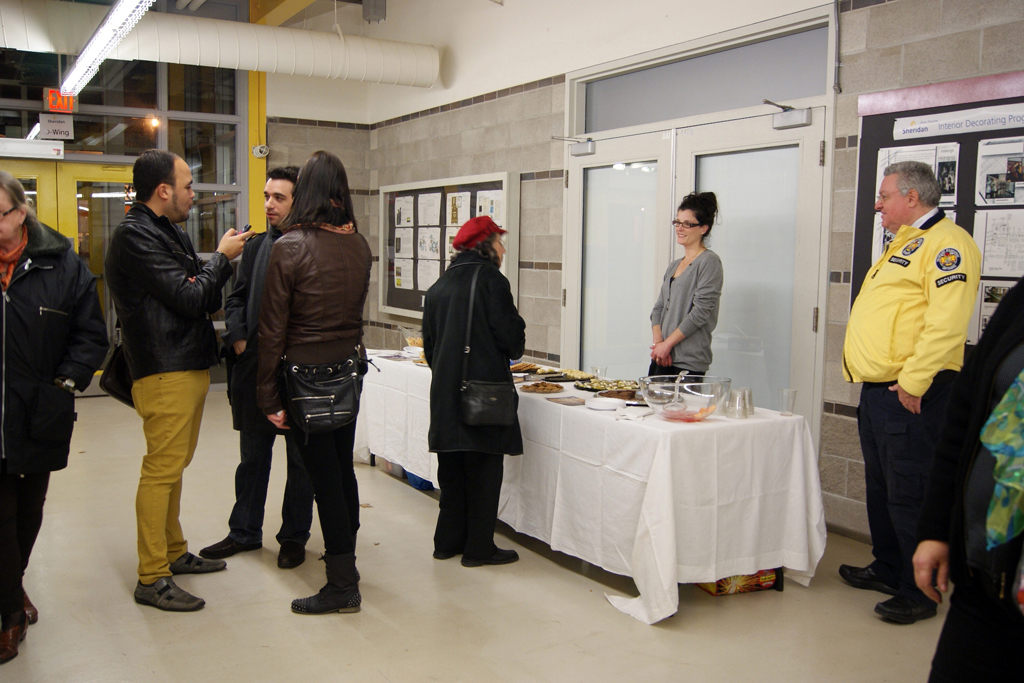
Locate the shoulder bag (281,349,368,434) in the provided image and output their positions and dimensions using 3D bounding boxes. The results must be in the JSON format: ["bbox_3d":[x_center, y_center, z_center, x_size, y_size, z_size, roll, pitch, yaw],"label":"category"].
[{"bbox_3d":[-0.707,0.185,3.540,0.330,0.330,0.160,0,6,-12],"label":"shoulder bag"}]

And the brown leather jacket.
[{"bbox_3d":[-0.776,-0.086,3.690,0.480,0.750,0.310,-2,7,-25],"label":"brown leather jacket"}]

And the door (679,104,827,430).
[{"bbox_3d":[1.285,-0.169,5.360,0.050,2.160,1.160,-3,7,-31],"label":"door"}]

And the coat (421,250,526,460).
[{"bbox_3d":[-0.170,0.054,4.250,0.410,0.920,0.490,-4,7,-37],"label":"coat"}]

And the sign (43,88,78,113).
[{"bbox_3d":[-3.896,-2.080,8.100,0.300,0.200,0.060,-3,7,-31],"label":"sign"}]

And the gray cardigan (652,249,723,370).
[{"bbox_3d":[0.933,-0.166,5.020,0.300,0.660,0.440,-3,7,-35],"label":"gray cardigan"}]

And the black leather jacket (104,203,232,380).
[{"bbox_3d":[-1.390,-0.199,3.820,0.490,0.710,0.480,1,6,-2],"label":"black leather jacket"}]

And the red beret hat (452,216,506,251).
[{"bbox_3d":[-0.146,-0.486,4.220,0.250,0.155,0.220,-2,7,-28],"label":"red beret hat"}]

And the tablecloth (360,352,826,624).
[{"bbox_3d":[0.131,0.554,5.117,0.860,0.755,3.140,-3,7,-31],"label":"tablecloth"}]

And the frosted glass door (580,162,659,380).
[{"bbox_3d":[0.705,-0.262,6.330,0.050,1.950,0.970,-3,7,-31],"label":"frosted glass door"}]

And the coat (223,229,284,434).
[{"bbox_3d":[-1.113,-0.055,4.290,0.500,0.970,0.340,4,7,30],"label":"coat"}]

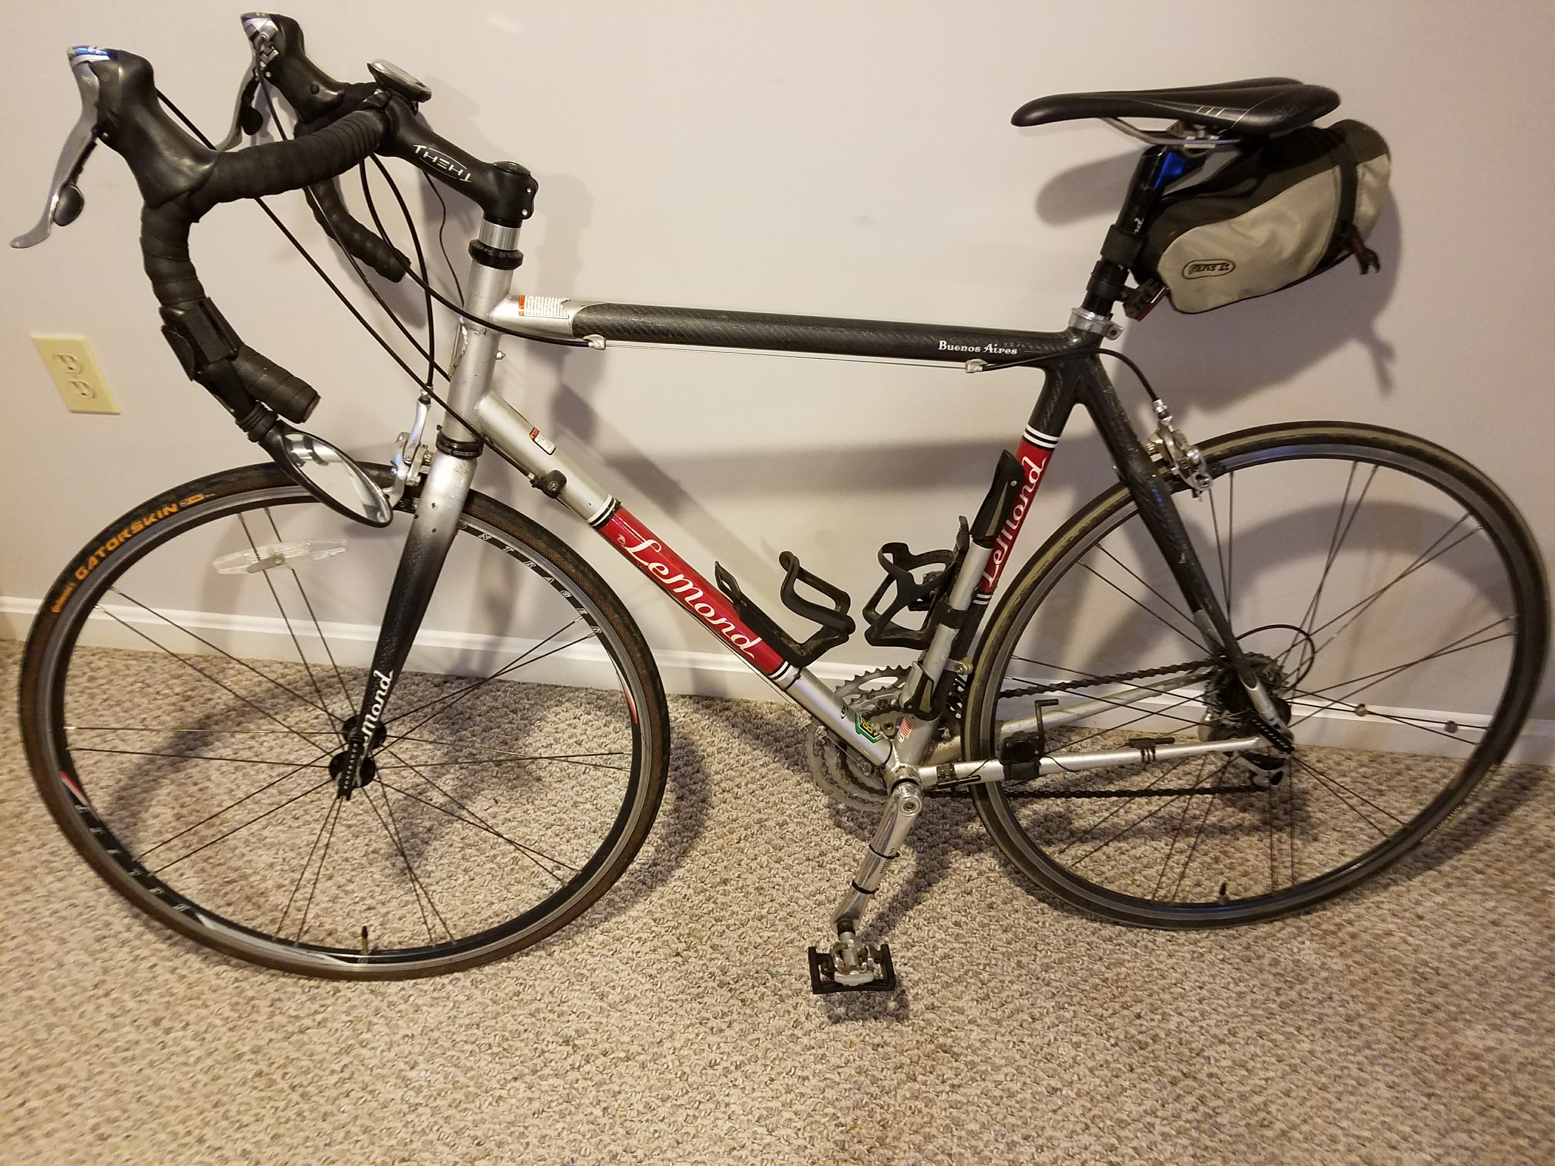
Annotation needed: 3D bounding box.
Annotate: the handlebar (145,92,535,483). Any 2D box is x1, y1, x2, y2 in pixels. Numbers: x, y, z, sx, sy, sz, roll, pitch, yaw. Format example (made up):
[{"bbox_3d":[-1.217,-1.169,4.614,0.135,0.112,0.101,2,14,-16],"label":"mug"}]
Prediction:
[{"bbox_3d":[-0.335,-0.308,1.020,0.262,0.245,0.465,-4,28,-5],"label":"handlebar"}]

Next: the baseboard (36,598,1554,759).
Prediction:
[{"bbox_3d":[-0.061,0.137,1.717,2.290,0.091,0.014,4,43,4],"label":"baseboard"}]

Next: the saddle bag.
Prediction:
[{"bbox_3d":[0.438,-0.333,1.066,0.220,0.135,0.110,-19,27,5],"label":"saddle bag"}]

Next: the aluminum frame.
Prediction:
[{"bbox_3d":[0.042,-0.050,1.180,1.025,0.640,0.145,-3,27,-3],"label":"aluminum frame"}]

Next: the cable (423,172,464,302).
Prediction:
[{"bbox_3d":[-0.291,-0.305,1.027,0.026,0.122,0.016,-3,27,-3],"label":"cable"}]

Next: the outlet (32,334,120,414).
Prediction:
[{"bbox_3d":[-0.885,-0.261,1.475,0.071,0.115,0.006,4,43,4],"label":"outlet"}]

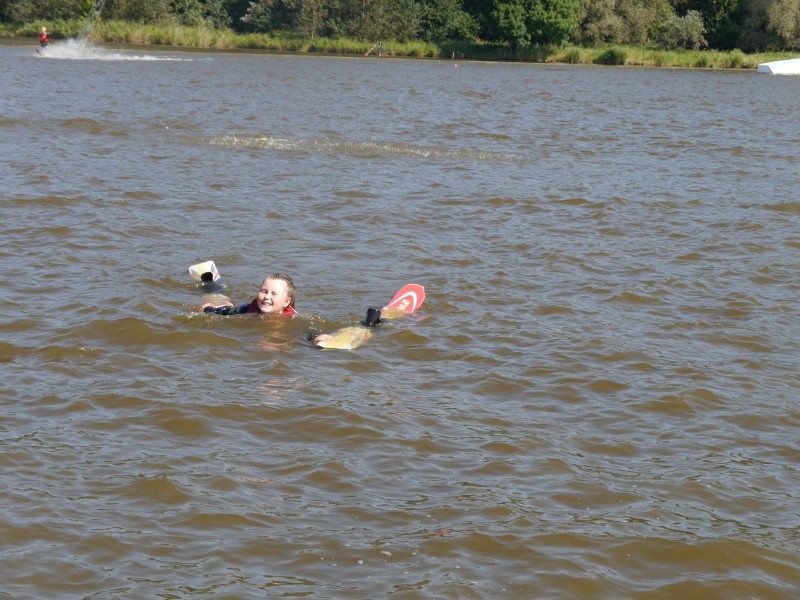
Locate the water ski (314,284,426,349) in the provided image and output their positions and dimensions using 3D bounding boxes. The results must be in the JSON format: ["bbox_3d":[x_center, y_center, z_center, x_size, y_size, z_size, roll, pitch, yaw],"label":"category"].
[{"bbox_3d":[-0.091,0.068,9.241,0.170,0.160,1.360,3,11,17],"label":"water ski"}]

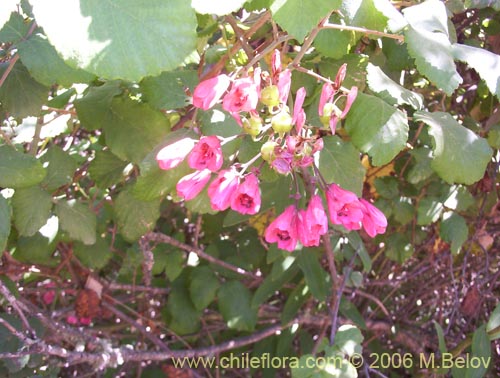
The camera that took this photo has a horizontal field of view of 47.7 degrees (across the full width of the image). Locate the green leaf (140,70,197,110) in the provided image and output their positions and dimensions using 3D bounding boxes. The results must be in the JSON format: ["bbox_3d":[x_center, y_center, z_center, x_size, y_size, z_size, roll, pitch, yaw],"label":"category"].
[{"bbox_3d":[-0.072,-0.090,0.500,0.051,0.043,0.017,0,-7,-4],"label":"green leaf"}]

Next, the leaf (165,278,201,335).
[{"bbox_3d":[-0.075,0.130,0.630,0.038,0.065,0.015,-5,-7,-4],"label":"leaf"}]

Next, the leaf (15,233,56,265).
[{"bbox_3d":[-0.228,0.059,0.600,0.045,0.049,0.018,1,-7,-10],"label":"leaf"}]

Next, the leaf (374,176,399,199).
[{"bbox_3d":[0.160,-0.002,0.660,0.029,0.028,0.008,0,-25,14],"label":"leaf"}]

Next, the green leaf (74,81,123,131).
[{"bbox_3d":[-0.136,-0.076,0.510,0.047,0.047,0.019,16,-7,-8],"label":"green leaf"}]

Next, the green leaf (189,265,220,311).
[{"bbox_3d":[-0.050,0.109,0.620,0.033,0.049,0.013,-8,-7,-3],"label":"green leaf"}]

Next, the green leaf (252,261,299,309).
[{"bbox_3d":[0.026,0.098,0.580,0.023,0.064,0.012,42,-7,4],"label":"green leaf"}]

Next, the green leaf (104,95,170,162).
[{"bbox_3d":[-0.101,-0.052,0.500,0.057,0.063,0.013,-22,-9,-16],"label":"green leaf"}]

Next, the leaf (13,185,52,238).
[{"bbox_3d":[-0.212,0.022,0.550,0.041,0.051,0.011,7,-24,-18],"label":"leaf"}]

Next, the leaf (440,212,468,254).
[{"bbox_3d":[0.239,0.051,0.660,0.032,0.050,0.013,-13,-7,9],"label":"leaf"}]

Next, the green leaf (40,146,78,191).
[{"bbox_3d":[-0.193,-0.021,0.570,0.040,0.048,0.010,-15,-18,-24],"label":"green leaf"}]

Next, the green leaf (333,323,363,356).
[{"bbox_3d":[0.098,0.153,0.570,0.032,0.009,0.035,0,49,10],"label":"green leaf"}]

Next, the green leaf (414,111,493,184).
[{"bbox_3d":[0.173,-0.035,0.480,0.055,0.018,0.085,-29,57,3],"label":"green leaf"}]

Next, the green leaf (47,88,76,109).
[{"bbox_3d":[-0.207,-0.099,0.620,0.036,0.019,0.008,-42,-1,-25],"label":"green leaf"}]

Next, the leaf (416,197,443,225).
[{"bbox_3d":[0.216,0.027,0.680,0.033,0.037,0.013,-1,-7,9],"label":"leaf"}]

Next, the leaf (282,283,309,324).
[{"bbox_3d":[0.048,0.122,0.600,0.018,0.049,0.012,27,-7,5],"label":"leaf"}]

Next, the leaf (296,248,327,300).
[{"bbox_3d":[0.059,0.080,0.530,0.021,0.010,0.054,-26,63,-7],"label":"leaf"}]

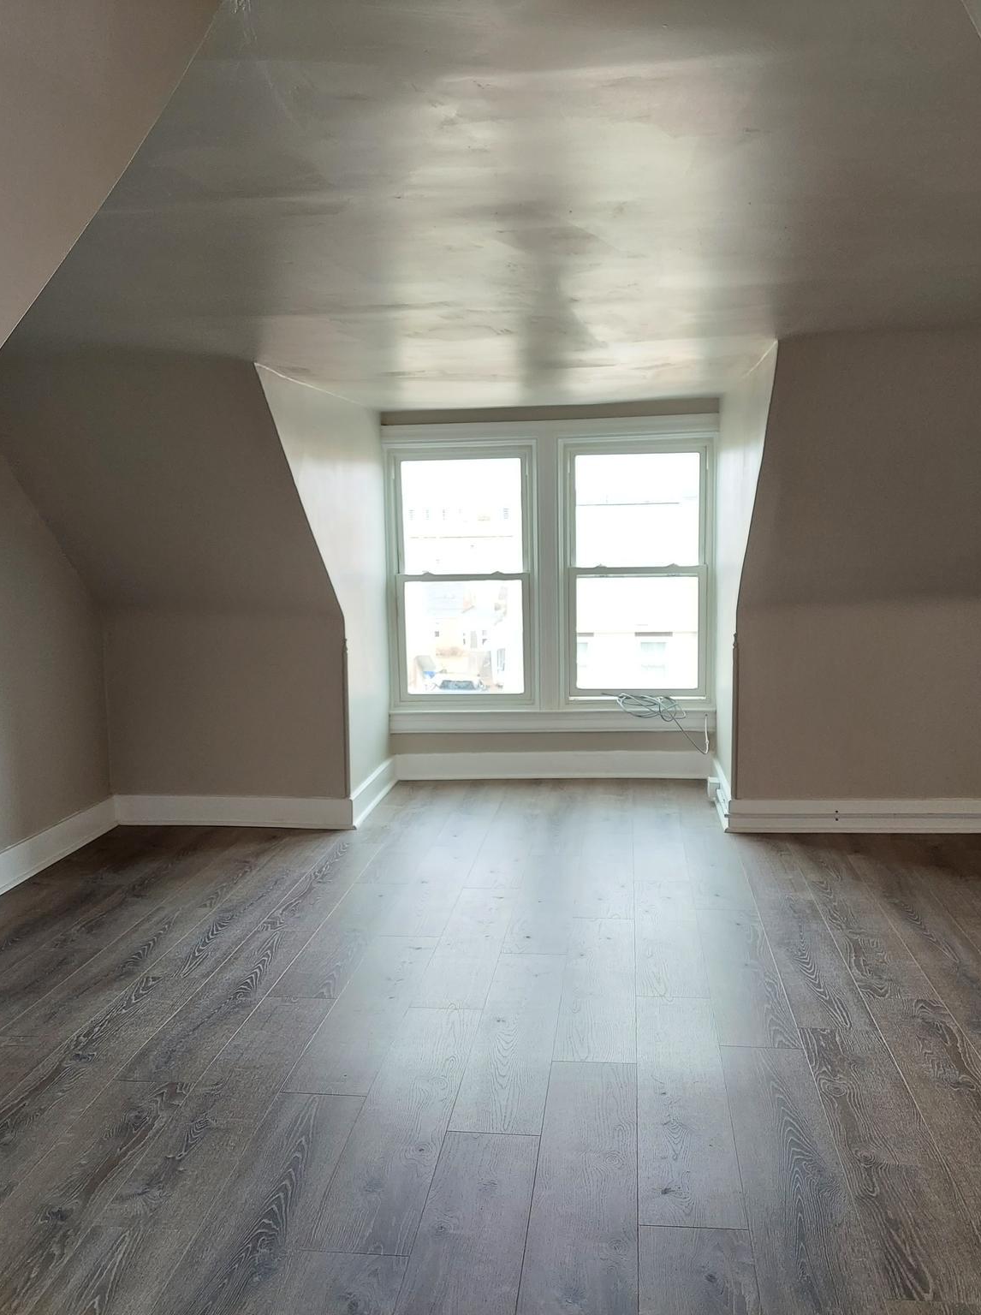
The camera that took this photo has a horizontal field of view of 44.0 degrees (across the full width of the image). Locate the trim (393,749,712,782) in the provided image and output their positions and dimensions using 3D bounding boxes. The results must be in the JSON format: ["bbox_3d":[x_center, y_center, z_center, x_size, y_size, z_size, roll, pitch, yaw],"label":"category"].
[{"bbox_3d":[0.347,0.614,6.853,1.761,0.150,0.025,0,6,4],"label":"trim"}]

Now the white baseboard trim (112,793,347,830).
[{"bbox_3d":[-1.234,0.749,5.872,1.195,0.145,0.025,0,6,7],"label":"white baseboard trim"}]

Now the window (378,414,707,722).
[{"bbox_3d":[0.331,-0.470,6.763,1.835,1.673,0.100,0,6,4],"label":"window"}]

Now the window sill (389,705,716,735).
[{"bbox_3d":[0.339,0.348,6.832,1.831,0.146,0.070,0,6,4],"label":"window sill"}]

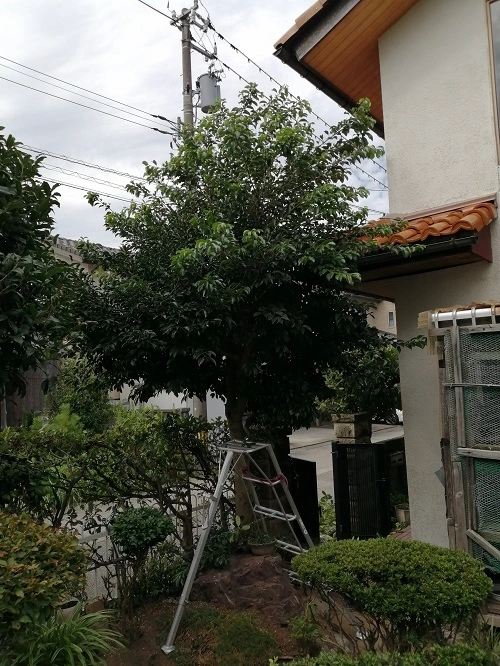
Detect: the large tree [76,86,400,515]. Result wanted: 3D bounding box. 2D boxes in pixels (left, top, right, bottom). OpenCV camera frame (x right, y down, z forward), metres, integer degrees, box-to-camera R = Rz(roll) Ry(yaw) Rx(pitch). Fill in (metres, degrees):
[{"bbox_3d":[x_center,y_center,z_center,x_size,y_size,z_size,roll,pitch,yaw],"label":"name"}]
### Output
[{"bbox_3d":[-0.100,-0.280,4.750,3.050,4.200,2.800,-3,-4,-2],"label":"large tree"}]

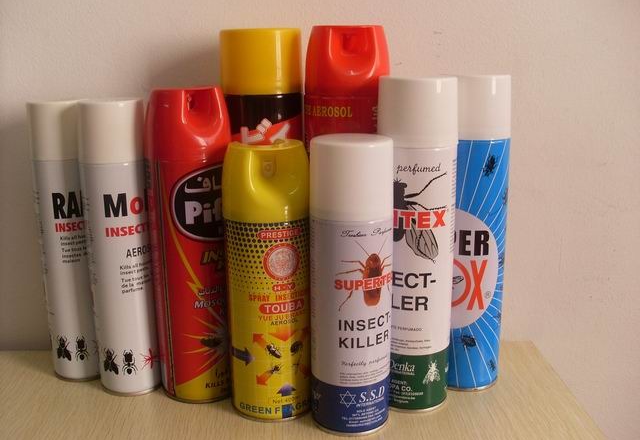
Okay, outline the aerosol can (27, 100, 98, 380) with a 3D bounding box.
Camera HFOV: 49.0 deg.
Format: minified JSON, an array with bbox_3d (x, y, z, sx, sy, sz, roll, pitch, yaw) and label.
[{"bbox_3d":[-0.234,0.020,0.666,0.053,0.261,0.053,-1,13,0],"label":"aerosol can"}]

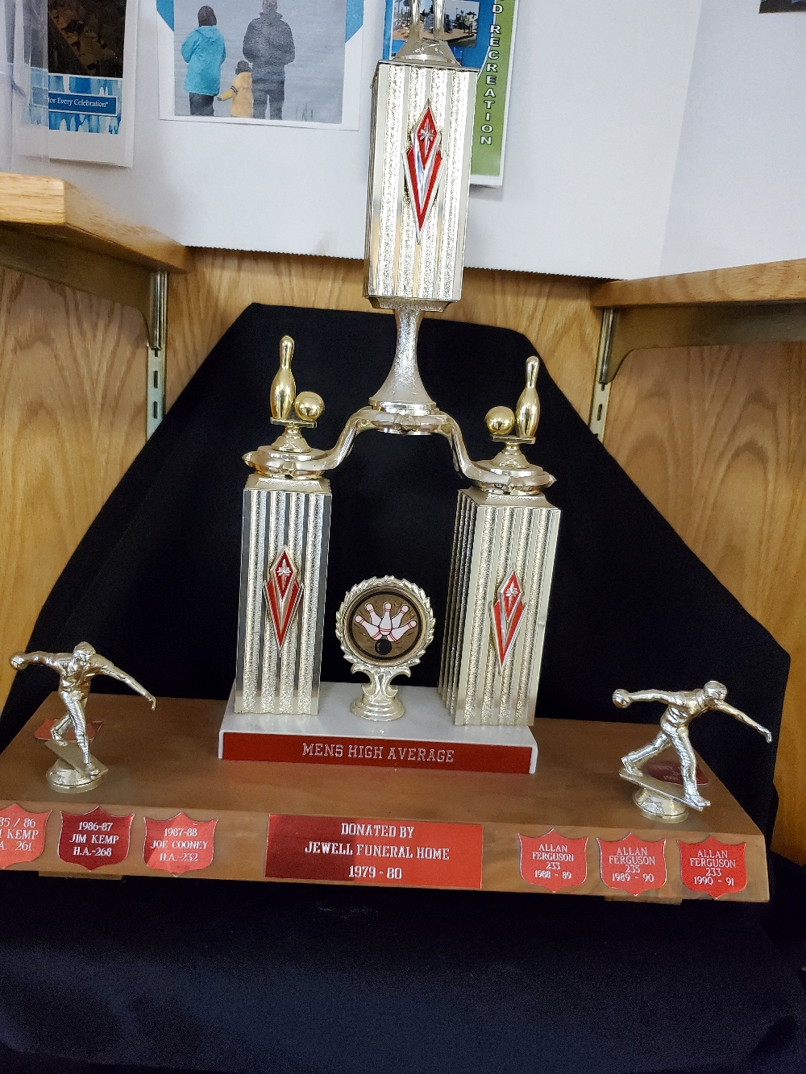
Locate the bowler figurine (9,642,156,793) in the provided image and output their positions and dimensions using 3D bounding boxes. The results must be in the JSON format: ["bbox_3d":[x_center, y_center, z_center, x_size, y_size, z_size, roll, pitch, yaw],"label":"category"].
[{"bbox_3d":[-0.176,0.096,0.439,0.051,0.088,0.077,-8,19,-44],"label":"bowler figurine"}]

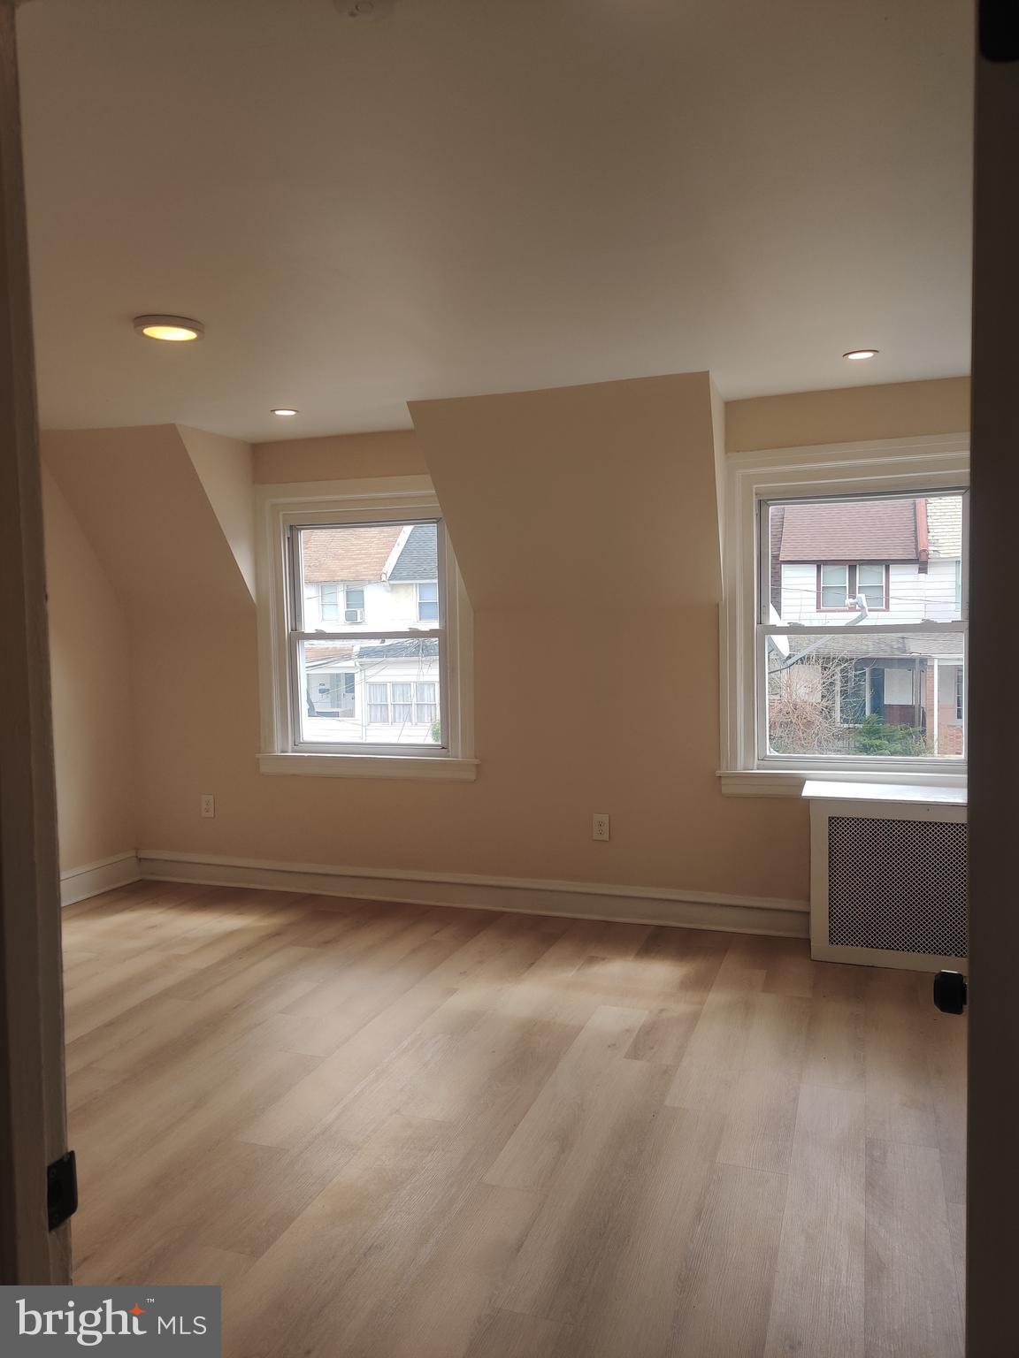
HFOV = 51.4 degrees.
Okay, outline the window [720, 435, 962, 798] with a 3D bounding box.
[{"bbox_3d":[1.453,-0.229,4.382,1.179,1.473,0.118,0,4,20],"label":"window"}]

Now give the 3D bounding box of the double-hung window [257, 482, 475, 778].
[{"bbox_3d":[-0.719,-0.245,5.166,1.179,1.459,0.118,0,4,20],"label":"double-hung window"}]

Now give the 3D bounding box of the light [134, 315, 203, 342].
[{"bbox_3d":[-1.022,-1.054,3.188,0.200,0.028,0.200,-1,3,0],"label":"light"}]

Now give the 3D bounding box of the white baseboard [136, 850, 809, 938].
[{"bbox_3d":[-0.351,1.011,5.104,3.477,0.162,0.029,0,4,20],"label":"white baseboard"}]

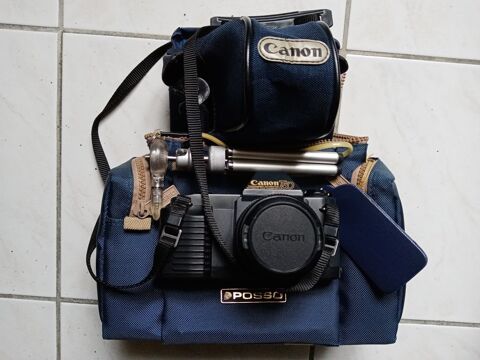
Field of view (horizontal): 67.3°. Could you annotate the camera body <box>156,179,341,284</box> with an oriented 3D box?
[{"bbox_3d":[0.008,0.041,0.297,0.151,0.082,0.090,1,85,0],"label":"camera body"}]

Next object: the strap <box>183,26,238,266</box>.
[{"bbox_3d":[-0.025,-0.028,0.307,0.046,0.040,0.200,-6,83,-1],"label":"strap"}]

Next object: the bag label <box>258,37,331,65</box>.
[{"bbox_3d":[0.045,-0.108,0.302,0.059,0.006,0.022,3,89,-3],"label":"bag label"}]

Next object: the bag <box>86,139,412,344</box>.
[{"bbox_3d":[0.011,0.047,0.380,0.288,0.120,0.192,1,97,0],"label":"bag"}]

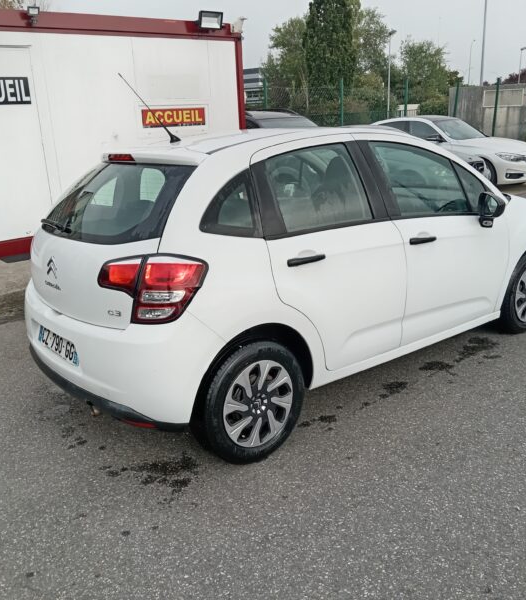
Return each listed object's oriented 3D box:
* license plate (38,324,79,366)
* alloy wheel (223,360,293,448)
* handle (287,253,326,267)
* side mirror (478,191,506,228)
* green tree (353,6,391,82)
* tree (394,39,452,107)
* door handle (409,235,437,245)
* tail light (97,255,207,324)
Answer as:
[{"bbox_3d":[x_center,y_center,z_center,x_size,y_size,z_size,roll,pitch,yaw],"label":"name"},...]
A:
[{"bbox_3d":[-1.011,0.211,2.829,0.015,0.110,0.520,-15,21,-36],"label":"license plate"},{"bbox_3d":[-0.053,0.467,2.715,0.415,0.415,0.170,-15,21,-36],"label":"alloy wheel"},{"bbox_3d":[0.201,-0.182,2.611,0.235,0.044,0.048,-15,21,-36],"label":"handle"},{"bbox_3d":[1.347,-0.531,3.396,0.140,0.210,0.200,-15,21,-36],"label":"side mirror"},{"bbox_3d":[6.774,-14.125,36.901,3.510,8.380,3.510,-3,17,0],"label":"green tree"},{"bbox_3d":[9.474,-12.393,34.684,3.480,6.080,3.480,-3,17,0],"label":"tree"},{"bbox_3d":[0.874,-0.325,3.131,0.235,0.044,0.048,-15,21,-36],"label":"door handle"},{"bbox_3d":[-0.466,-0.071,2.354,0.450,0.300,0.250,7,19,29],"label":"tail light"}]

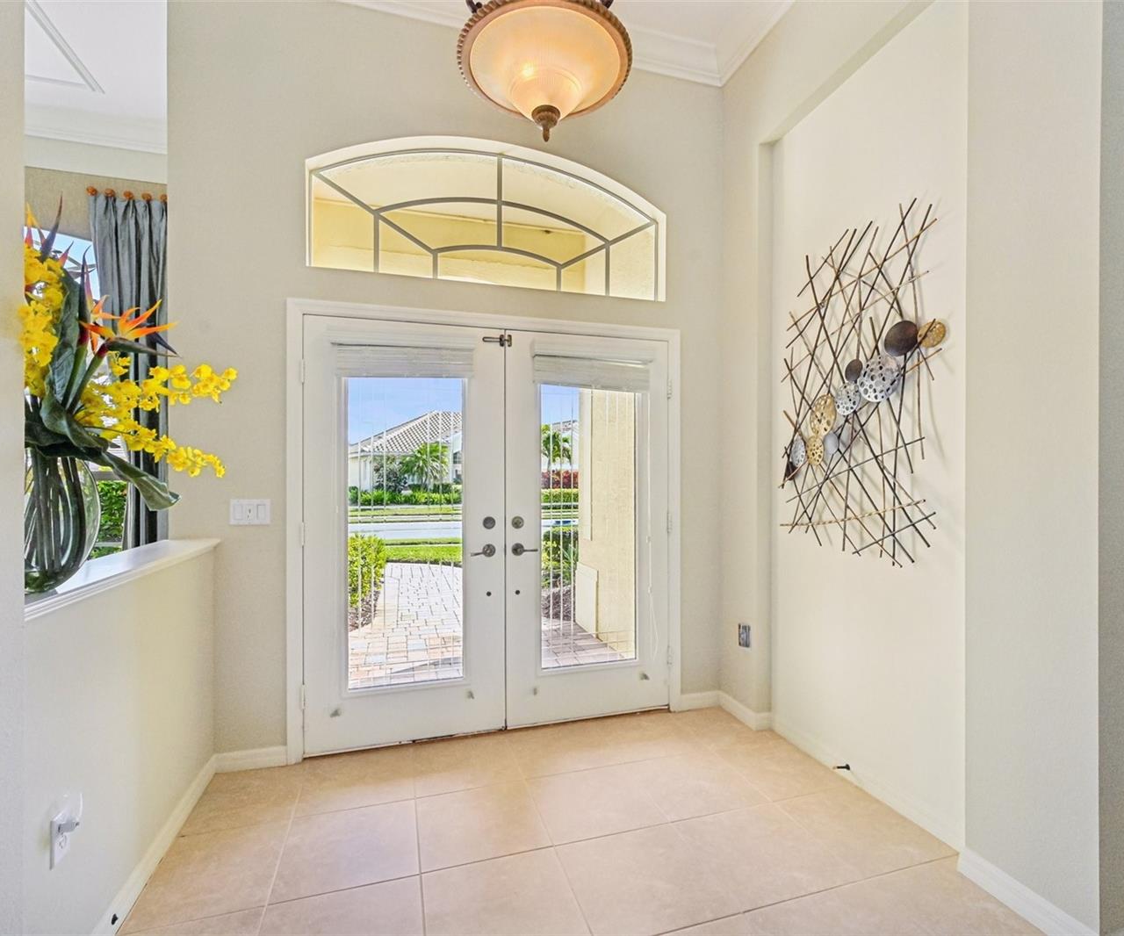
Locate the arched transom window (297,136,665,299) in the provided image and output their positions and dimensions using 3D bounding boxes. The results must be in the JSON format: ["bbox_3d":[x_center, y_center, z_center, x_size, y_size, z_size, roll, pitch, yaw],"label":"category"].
[{"bbox_3d":[-0.309,-1.273,2.796,1.800,0.714,0.130,0,0,-17],"label":"arched transom window"}]

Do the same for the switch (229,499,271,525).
[{"bbox_3d":[-1.373,0.195,2.405,0.160,0.112,0.011,0,0,-17],"label":"switch"}]

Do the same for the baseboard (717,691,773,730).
[{"bbox_3d":[0.982,1.291,2.930,0.110,0.088,0.310,0,0,-17],"label":"baseboard"}]

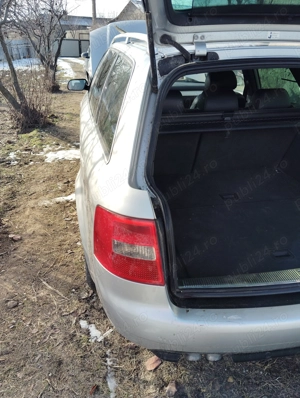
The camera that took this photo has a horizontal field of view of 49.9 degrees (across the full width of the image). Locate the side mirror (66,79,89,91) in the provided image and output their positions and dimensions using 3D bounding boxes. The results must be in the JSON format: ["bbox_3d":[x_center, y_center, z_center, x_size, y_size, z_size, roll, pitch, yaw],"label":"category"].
[{"bbox_3d":[-0.803,-1.271,3.587,0.235,0.125,0.120,-5,28,-8],"label":"side mirror"}]

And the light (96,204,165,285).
[{"bbox_3d":[-0.077,0.166,1.172,0.260,0.280,0.160,0,25,0],"label":"light"}]

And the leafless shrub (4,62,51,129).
[{"bbox_3d":[-2.218,-1.845,5.825,0.800,1.000,0.780,-5,28,-8],"label":"leafless shrub"}]

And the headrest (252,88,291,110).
[{"bbox_3d":[0.801,-0.650,2.118,0.240,0.150,0.100,-4,26,-9],"label":"headrest"}]

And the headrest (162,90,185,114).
[{"bbox_3d":[0.109,-0.603,2.003,0.240,0.150,0.100,-4,26,-9],"label":"headrest"}]

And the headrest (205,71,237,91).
[{"bbox_3d":[0.633,-1.066,2.877,0.260,0.190,0.120,-4,26,-9],"label":"headrest"}]

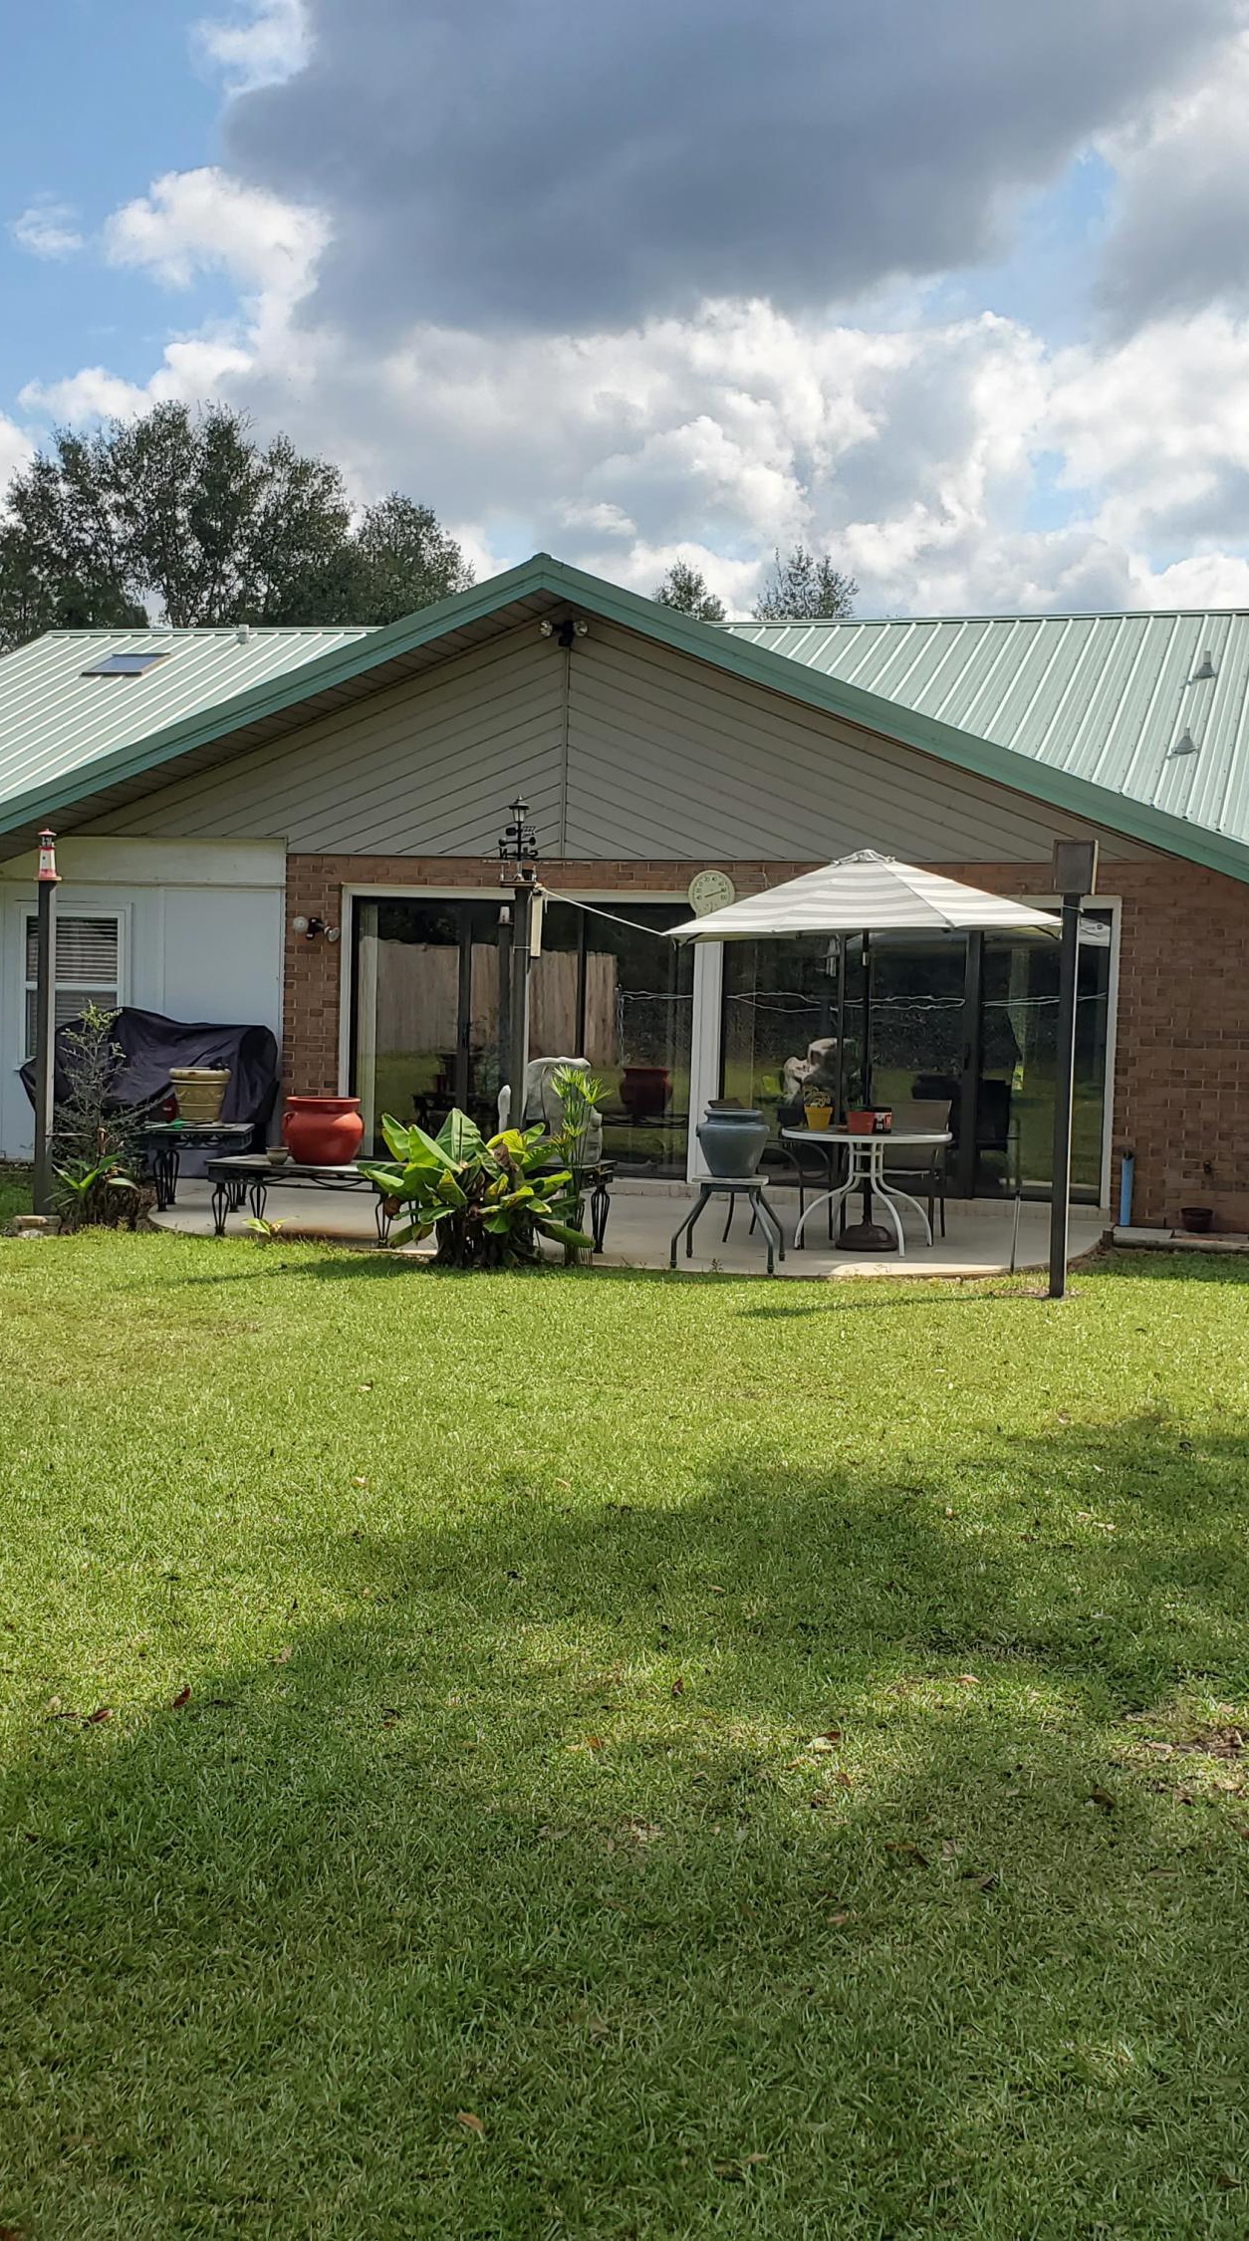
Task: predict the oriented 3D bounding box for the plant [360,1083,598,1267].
[{"bbox_3d":[-0.806,0.269,12.393,1.300,1.000,1.120,2,4,0],"label":"plant"}]

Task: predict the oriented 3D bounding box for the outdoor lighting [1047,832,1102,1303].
[{"bbox_3d":[2.347,-0.262,11.825,0.215,2.410,0.160,3,4,18],"label":"outdoor lighting"}]

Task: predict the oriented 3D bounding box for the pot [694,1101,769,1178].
[{"bbox_3d":[0.592,0.129,12.382,0.420,0.380,0.410,2,4,0],"label":"pot"}]

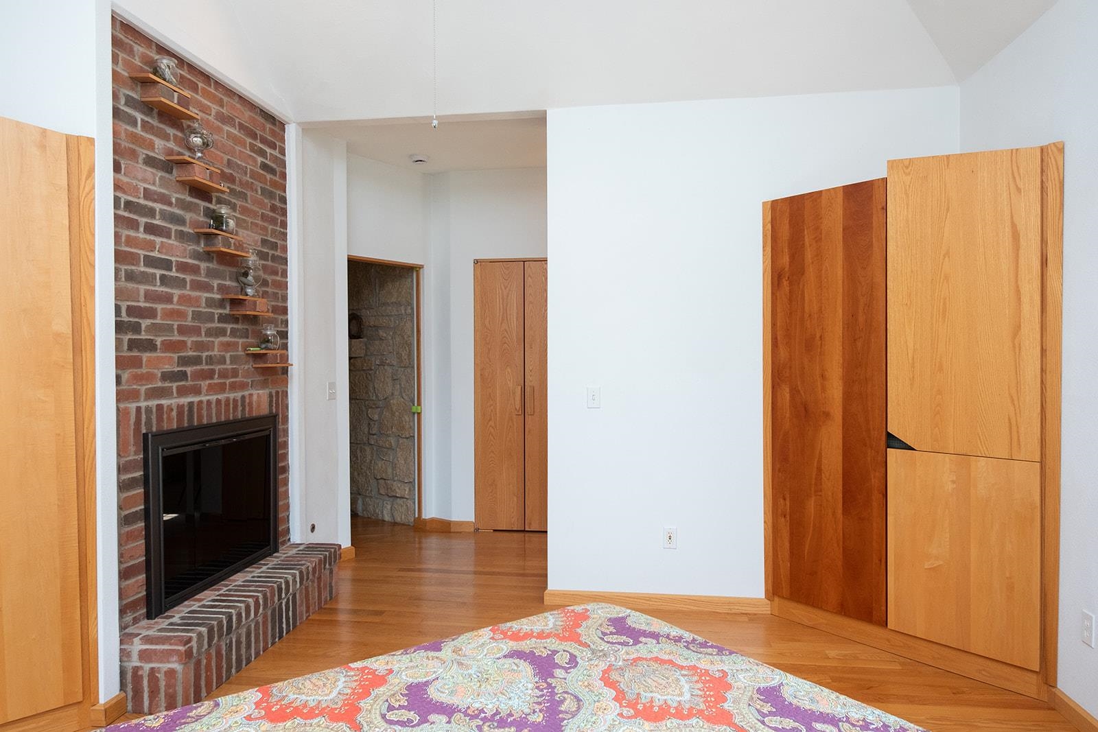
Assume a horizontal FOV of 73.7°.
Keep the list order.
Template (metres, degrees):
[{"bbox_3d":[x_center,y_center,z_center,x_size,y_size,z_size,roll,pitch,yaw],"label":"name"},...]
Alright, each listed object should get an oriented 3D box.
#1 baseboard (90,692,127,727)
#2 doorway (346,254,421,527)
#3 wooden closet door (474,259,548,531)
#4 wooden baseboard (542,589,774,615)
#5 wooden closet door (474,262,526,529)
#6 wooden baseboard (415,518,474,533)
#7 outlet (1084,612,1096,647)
[{"bbox_3d":[-1.619,1.264,2.707,0.050,0.077,0.125,0,1,8],"label":"baseboard"},{"bbox_3d":[-1.250,0.260,5.226,0.130,2.030,0.840,0,1,38],"label":"doorway"},{"bbox_3d":[-0.190,0.226,5.516,0.750,2.050,0.040,0,1,8],"label":"wooden closet door"},{"bbox_3d":[0.560,1.239,3.858,1.190,0.080,0.020,0,1,8],"label":"wooden baseboard"},{"bbox_3d":[-0.374,0.231,5.542,0.385,2.030,0.040,0,1,8],"label":"wooden closet door"},{"bbox_3d":[-0.795,1.217,5.595,0.470,0.083,0.130,0,1,8],"label":"wooden baseboard"},{"bbox_3d":[1.891,0.922,2.570,0.008,0.114,0.070,0,1,8],"label":"outlet"}]

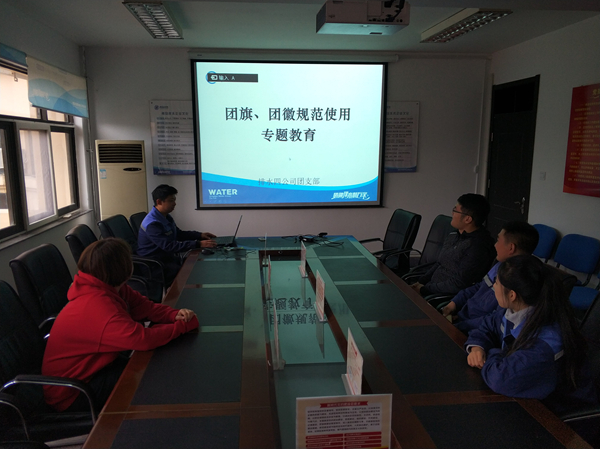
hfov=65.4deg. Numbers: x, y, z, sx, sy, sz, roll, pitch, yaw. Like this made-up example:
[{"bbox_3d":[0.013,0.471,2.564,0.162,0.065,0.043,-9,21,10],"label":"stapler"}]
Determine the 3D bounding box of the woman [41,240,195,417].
[{"bbox_3d":[-0.830,0.653,2.183,0.760,1.180,0.500,-3,10,-19],"label":"woman"}]

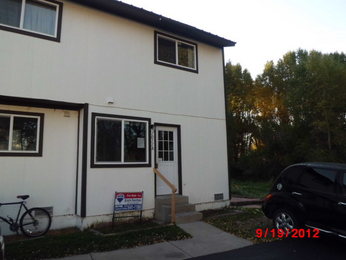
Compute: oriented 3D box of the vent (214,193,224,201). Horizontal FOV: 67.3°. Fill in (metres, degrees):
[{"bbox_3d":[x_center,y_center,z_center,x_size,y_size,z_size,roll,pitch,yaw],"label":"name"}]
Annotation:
[{"bbox_3d":[1.553,2.273,8.788,0.401,0.204,0.060,4,-9,-32],"label":"vent"}]

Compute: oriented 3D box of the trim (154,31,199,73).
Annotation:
[{"bbox_3d":[0.143,-2.527,8.615,1.712,1.083,0.100,4,-9,-32],"label":"trim"}]

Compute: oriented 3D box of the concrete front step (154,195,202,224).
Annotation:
[{"bbox_3d":[0.081,2.110,7.025,0.760,0.557,1.400,4,-9,-32],"label":"concrete front step"}]

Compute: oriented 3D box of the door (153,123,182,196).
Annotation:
[{"bbox_3d":[-0.147,0.887,7.938,0.964,2.137,0.120,4,-9,-32],"label":"door"}]

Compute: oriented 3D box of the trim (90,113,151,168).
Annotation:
[{"bbox_3d":[-1.380,0.320,7.214,1.763,1.442,0.100,4,-9,-32],"label":"trim"}]

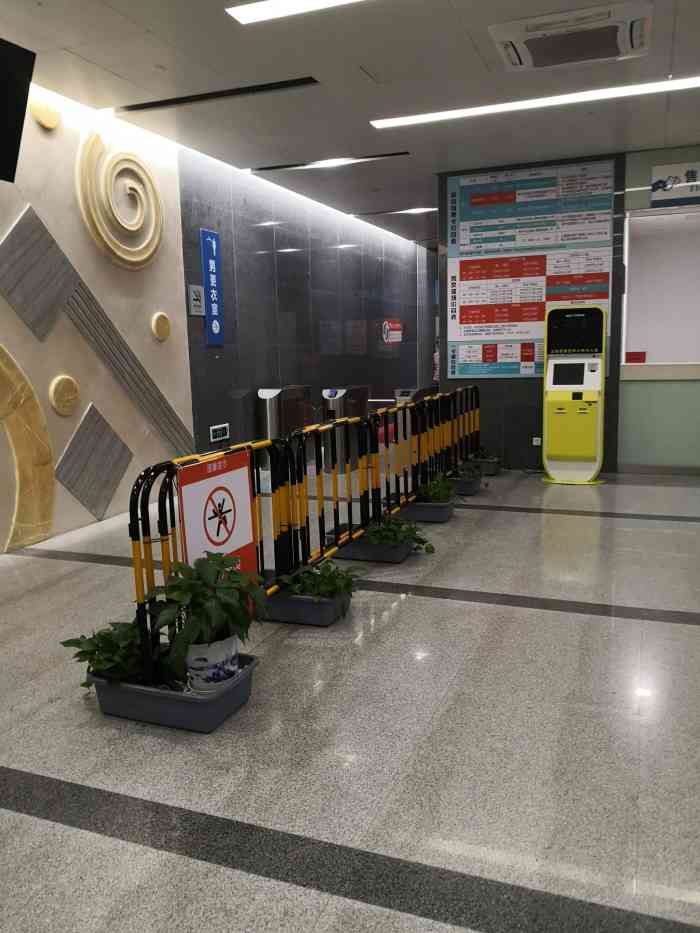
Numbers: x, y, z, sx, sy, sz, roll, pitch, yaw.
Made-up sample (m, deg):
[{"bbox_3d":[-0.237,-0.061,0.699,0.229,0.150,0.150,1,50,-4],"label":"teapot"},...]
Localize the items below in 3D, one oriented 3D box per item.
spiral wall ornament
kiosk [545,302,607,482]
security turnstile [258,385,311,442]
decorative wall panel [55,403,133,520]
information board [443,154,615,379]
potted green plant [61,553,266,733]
[{"bbox_3d":[-2.027,-2.342,6.508,0.098,1.095,1.148,2,10,21],"label":"spiral wall ornament"},{"bbox_3d":[2.321,-0.737,7.517,0.612,1.786,0.468,2,10,21],"label":"kiosk"},{"bbox_3d":[-0.771,-0.508,8.994,0.332,1.004,1.057,2,10,21],"label":"security turnstile"},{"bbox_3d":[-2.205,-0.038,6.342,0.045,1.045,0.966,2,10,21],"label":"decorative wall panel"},{"bbox_3d":[1.899,-2.067,7.884,1.726,2.196,0.038,2,10,21],"label":"information board"},{"bbox_3d":[-0.765,0.687,3.051,0.846,0.672,0.498,2,10,21],"label":"potted green plant"}]

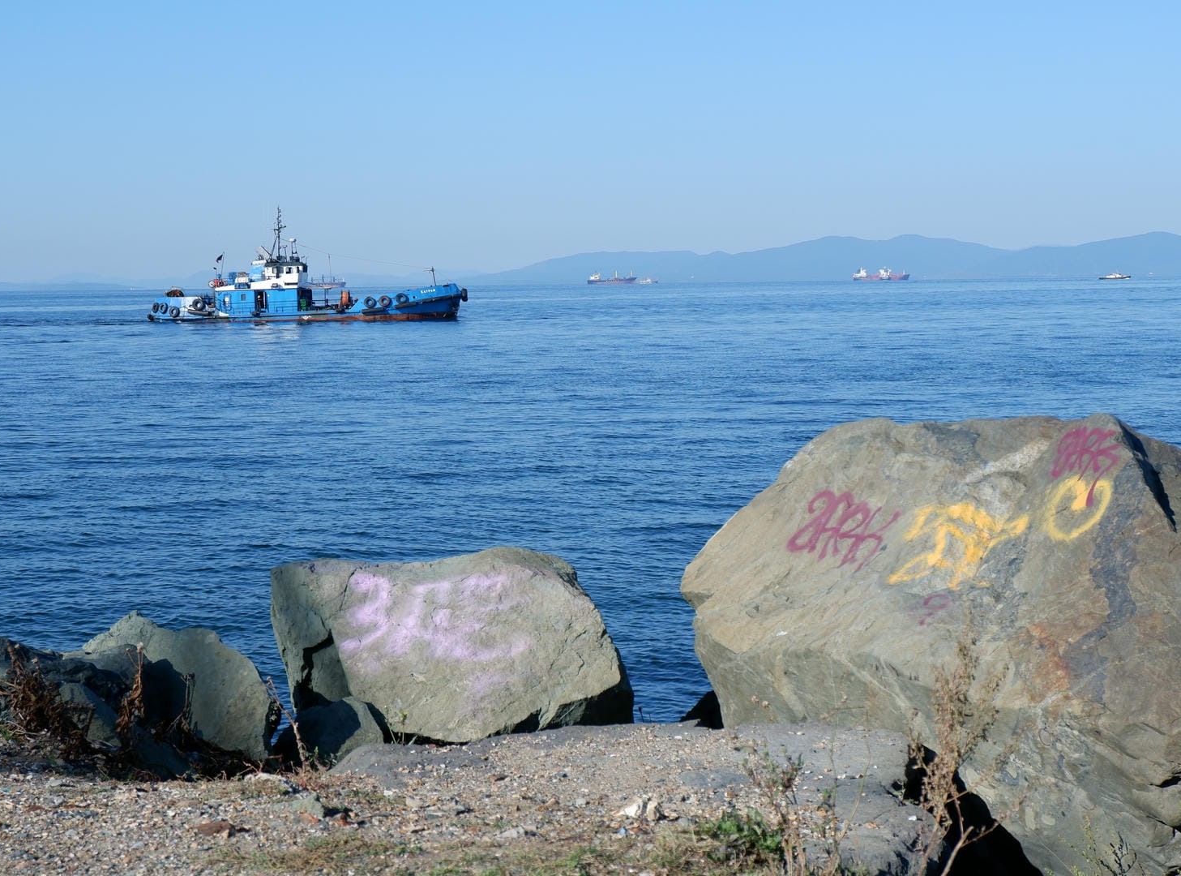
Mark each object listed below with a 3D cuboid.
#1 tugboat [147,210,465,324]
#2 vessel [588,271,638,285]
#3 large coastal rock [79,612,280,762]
[{"bbox_3d":[-26.066,-15.673,166.000,29.300,10.300,7.200,0,5,11],"label":"tugboat"},{"bbox_3d":[38.570,-281.345,3200.000,87.000,25.500,14.500,0,5,6],"label":"vessel"},{"bbox_3d":[-1.469,0.890,6.500,0.740,0.530,0.550,-1,5,-6],"label":"large coastal rock"}]

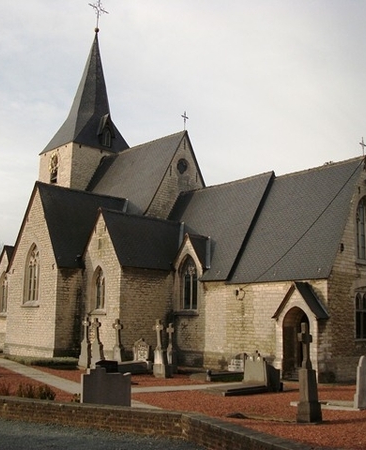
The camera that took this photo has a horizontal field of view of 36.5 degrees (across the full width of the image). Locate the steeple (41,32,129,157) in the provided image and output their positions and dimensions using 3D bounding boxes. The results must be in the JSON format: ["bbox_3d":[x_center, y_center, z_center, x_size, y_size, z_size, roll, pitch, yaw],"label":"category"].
[{"bbox_3d":[-5.891,-8.492,35.616,4.400,8.620,4.400,9,-13,-41],"label":"steeple"}]

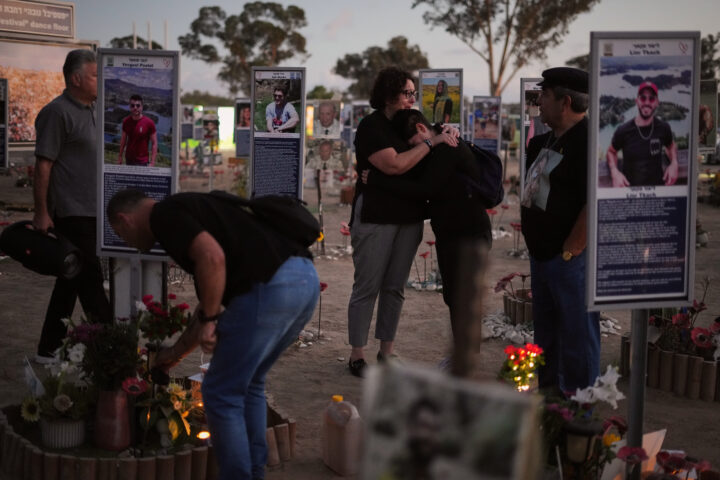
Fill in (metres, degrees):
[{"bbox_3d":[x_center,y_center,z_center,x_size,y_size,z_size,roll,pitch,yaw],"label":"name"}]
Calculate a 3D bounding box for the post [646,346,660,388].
[{"bbox_3d":[1.545,0.679,5.248,0.073,0.200,0.068,5,7,37],"label":"post"}]

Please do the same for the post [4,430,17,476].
[{"bbox_3d":[-1.372,0.837,3.930,0.055,0.185,0.055,-2,8,-17],"label":"post"}]

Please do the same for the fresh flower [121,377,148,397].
[{"bbox_3d":[-0.894,0.583,3.980,0.100,0.065,0.080,-1,8,-9],"label":"fresh flower"}]

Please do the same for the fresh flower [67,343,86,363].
[{"bbox_3d":[-1.097,0.435,3.870,0.078,0.075,0.055,0,6,-6],"label":"fresh flower"}]

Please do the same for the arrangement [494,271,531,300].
[{"bbox_3d":[1.045,0.315,6.850,0.260,0.220,0.200,1,6,0],"label":"arrangement"}]

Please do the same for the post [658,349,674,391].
[{"bbox_3d":[1.539,0.660,5.020,0.070,0.190,0.068,1,6,0],"label":"post"}]

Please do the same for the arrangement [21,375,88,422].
[{"bbox_3d":[-1.242,0.647,4.080,0.250,0.160,0.220,-1,8,-11],"label":"arrangement"}]

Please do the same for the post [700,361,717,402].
[{"bbox_3d":[1.695,0.686,4.850,0.070,0.190,0.068,1,6,0],"label":"post"}]

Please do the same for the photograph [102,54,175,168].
[{"bbox_3d":[-1.023,-0.594,4.620,0.335,0.510,0.020,3,8,7],"label":"photograph"}]

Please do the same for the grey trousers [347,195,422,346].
[{"bbox_3d":[0.138,0.162,5.500,0.320,0.830,0.400,4,7,30],"label":"grey trousers"}]

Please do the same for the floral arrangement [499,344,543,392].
[{"bbox_3d":[0.686,0.538,4.250,0.185,0.190,0.170,1,6,0],"label":"floral arrangement"}]

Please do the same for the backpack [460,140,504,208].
[{"bbox_3d":[0.675,-0.344,5.420,0.170,0.370,0.270,-15,6,11],"label":"backpack"}]

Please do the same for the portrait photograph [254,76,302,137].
[{"bbox_3d":[-0.558,-0.925,6.850,0.340,0.425,0.020,3,8,14],"label":"portrait photograph"}]

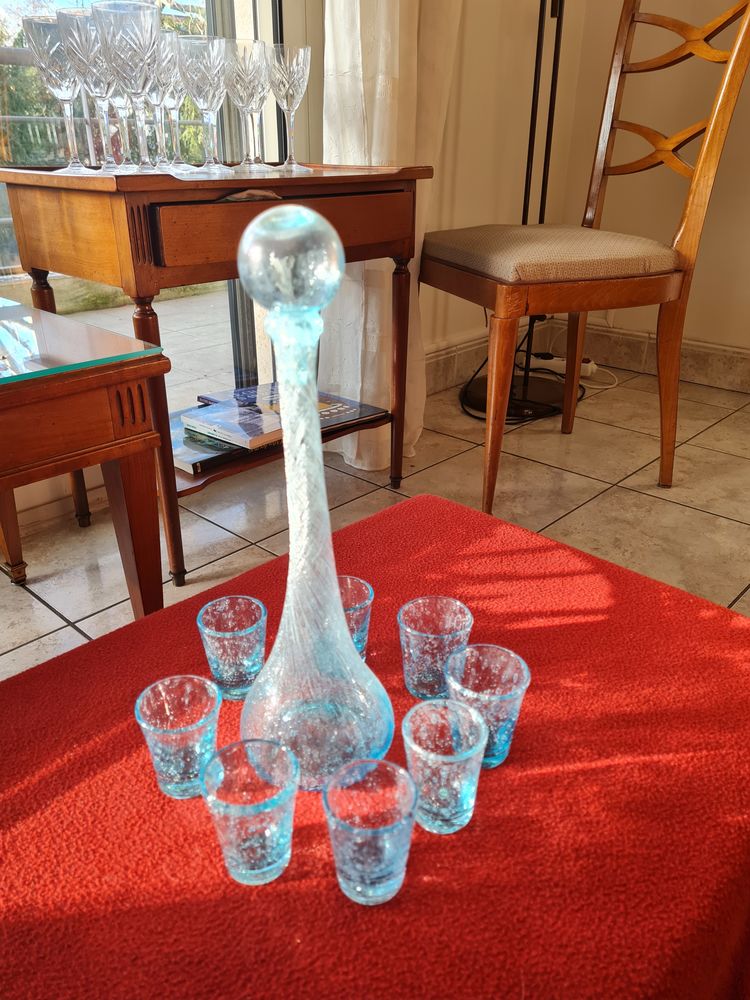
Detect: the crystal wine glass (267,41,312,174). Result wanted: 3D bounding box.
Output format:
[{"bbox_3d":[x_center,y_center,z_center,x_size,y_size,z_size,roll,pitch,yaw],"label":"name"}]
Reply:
[{"bbox_3d":[-0.134,-0.606,1.170,0.072,0.174,0.072,0,25,0],"label":"crystal wine glass"}]

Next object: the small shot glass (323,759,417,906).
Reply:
[{"bbox_3d":[-0.002,0.174,0.388,0.048,0.059,0.048,0,25,0],"label":"small shot glass"}]

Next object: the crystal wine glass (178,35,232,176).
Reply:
[{"bbox_3d":[-0.247,-0.575,1.103,0.072,0.174,0.072,22,33,38],"label":"crystal wine glass"}]

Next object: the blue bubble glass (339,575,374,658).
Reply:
[{"bbox_3d":[-0.025,0.094,0.566,0.049,0.056,0.049,0,25,0],"label":"blue bubble glass"}]

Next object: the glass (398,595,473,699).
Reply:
[{"bbox_3d":[0.042,0.107,0.536,0.051,0.058,0.051,0,25,0],"label":"glass"}]

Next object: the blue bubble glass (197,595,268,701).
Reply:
[{"bbox_3d":[-0.099,0.107,0.534,0.049,0.059,0.049,0,25,0],"label":"blue bubble glass"}]

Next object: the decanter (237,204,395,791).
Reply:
[{"bbox_3d":[-0.036,0.014,0.413,0.096,0.329,0.096,0,25,0],"label":"decanter"}]

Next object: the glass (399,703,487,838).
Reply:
[{"bbox_3d":[0.040,0.154,0.428,0.048,0.062,0.048,0,25,0],"label":"glass"}]

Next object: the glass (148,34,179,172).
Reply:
[{"bbox_3d":[-0.316,-0.575,1.089,0.070,0.170,0.070,0,25,0],"label":"glass"}]

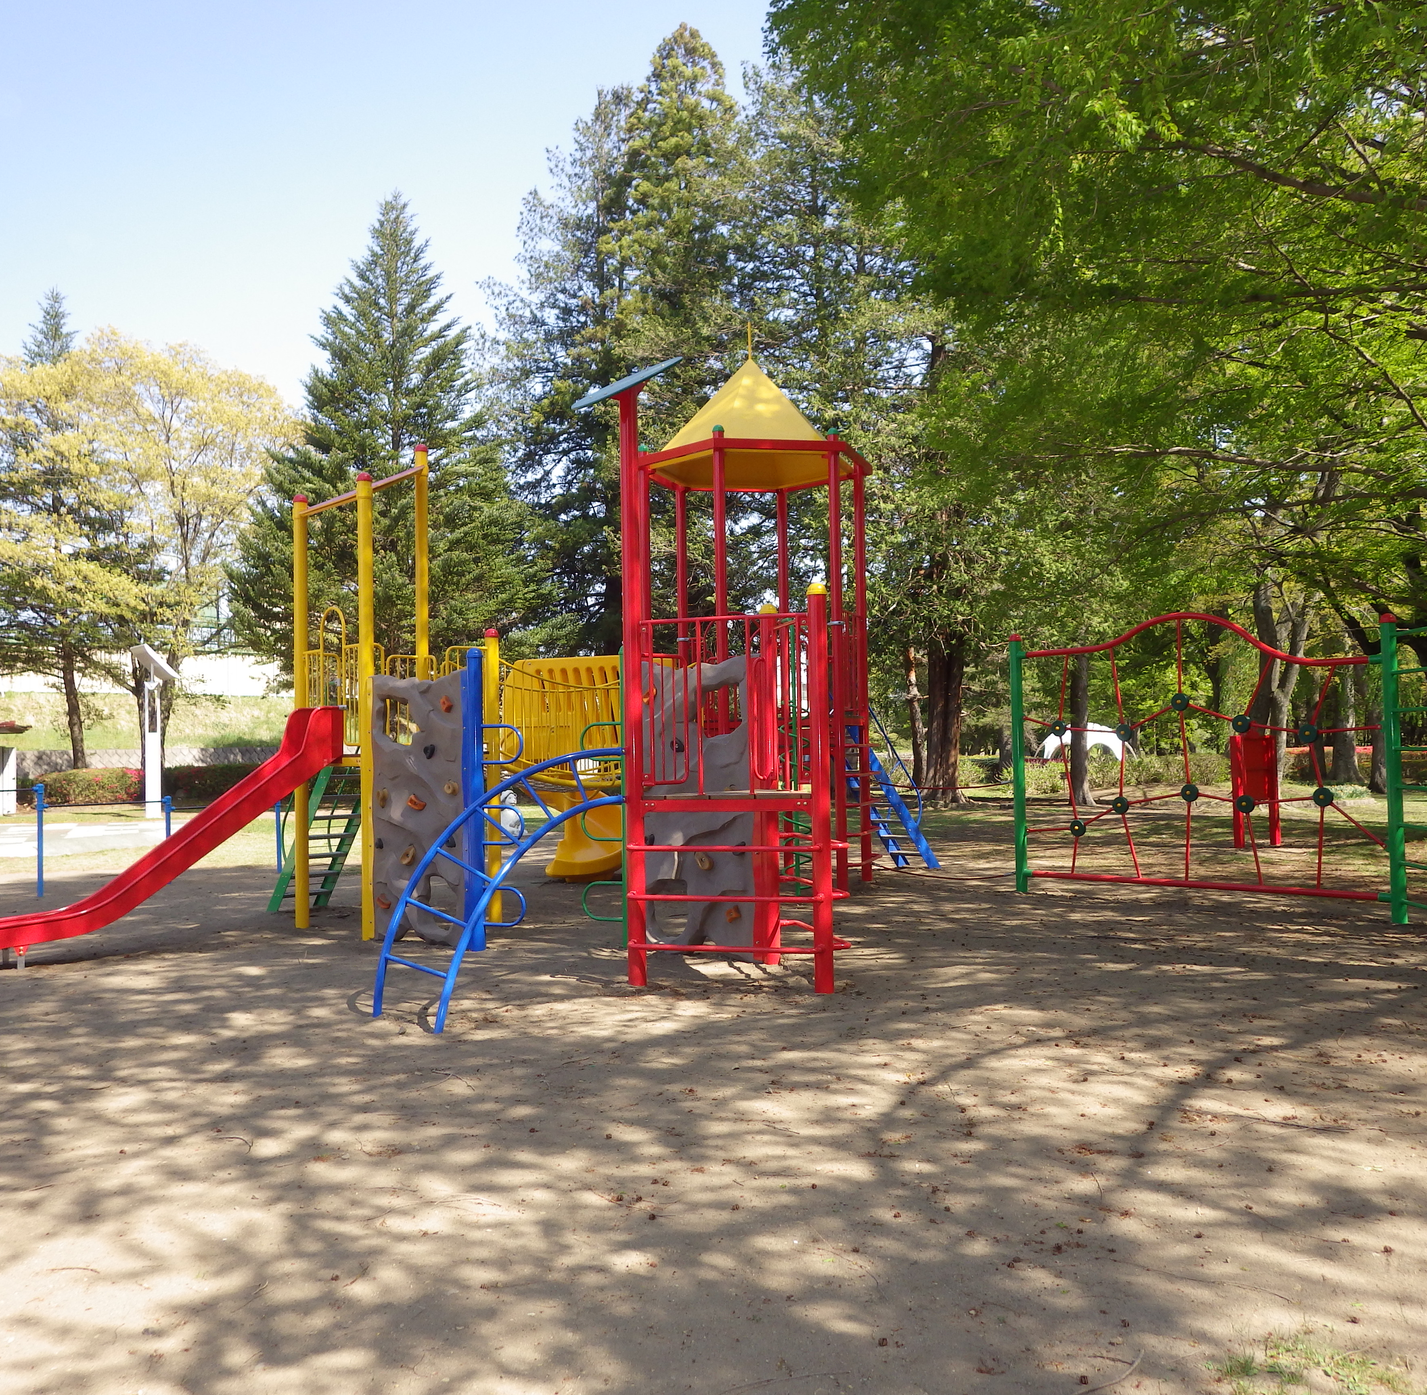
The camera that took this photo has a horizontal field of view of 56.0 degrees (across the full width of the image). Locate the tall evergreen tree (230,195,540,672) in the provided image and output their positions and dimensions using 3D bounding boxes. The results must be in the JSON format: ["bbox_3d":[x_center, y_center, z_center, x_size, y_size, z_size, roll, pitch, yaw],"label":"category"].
[{"bbox_3d":[-9.170,-5.487,37.244,8.400,17.124,8.400,-1,-2,0],"label":"tall evergreen tree"}]

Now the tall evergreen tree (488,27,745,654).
[{"bbox_3d":[-3.078,-8.645,40.363,7.600,23.473,7.600,-1,-2,0],"label":"tall evergreen tree"}]

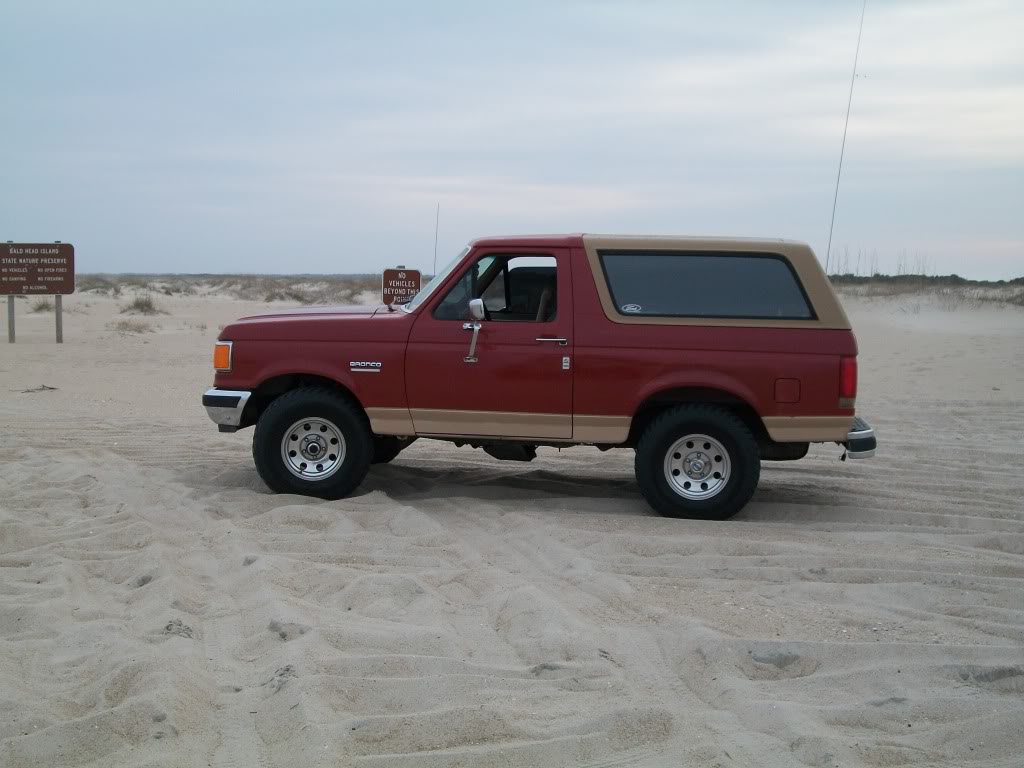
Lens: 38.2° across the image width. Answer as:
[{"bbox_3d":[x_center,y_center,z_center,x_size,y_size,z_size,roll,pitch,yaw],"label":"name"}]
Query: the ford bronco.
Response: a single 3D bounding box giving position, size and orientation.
[{"bbox_3d":[0.272,-0.130,10.967,4.600,1.930,2.040,2,4,8],"label":"ford bronco"}]

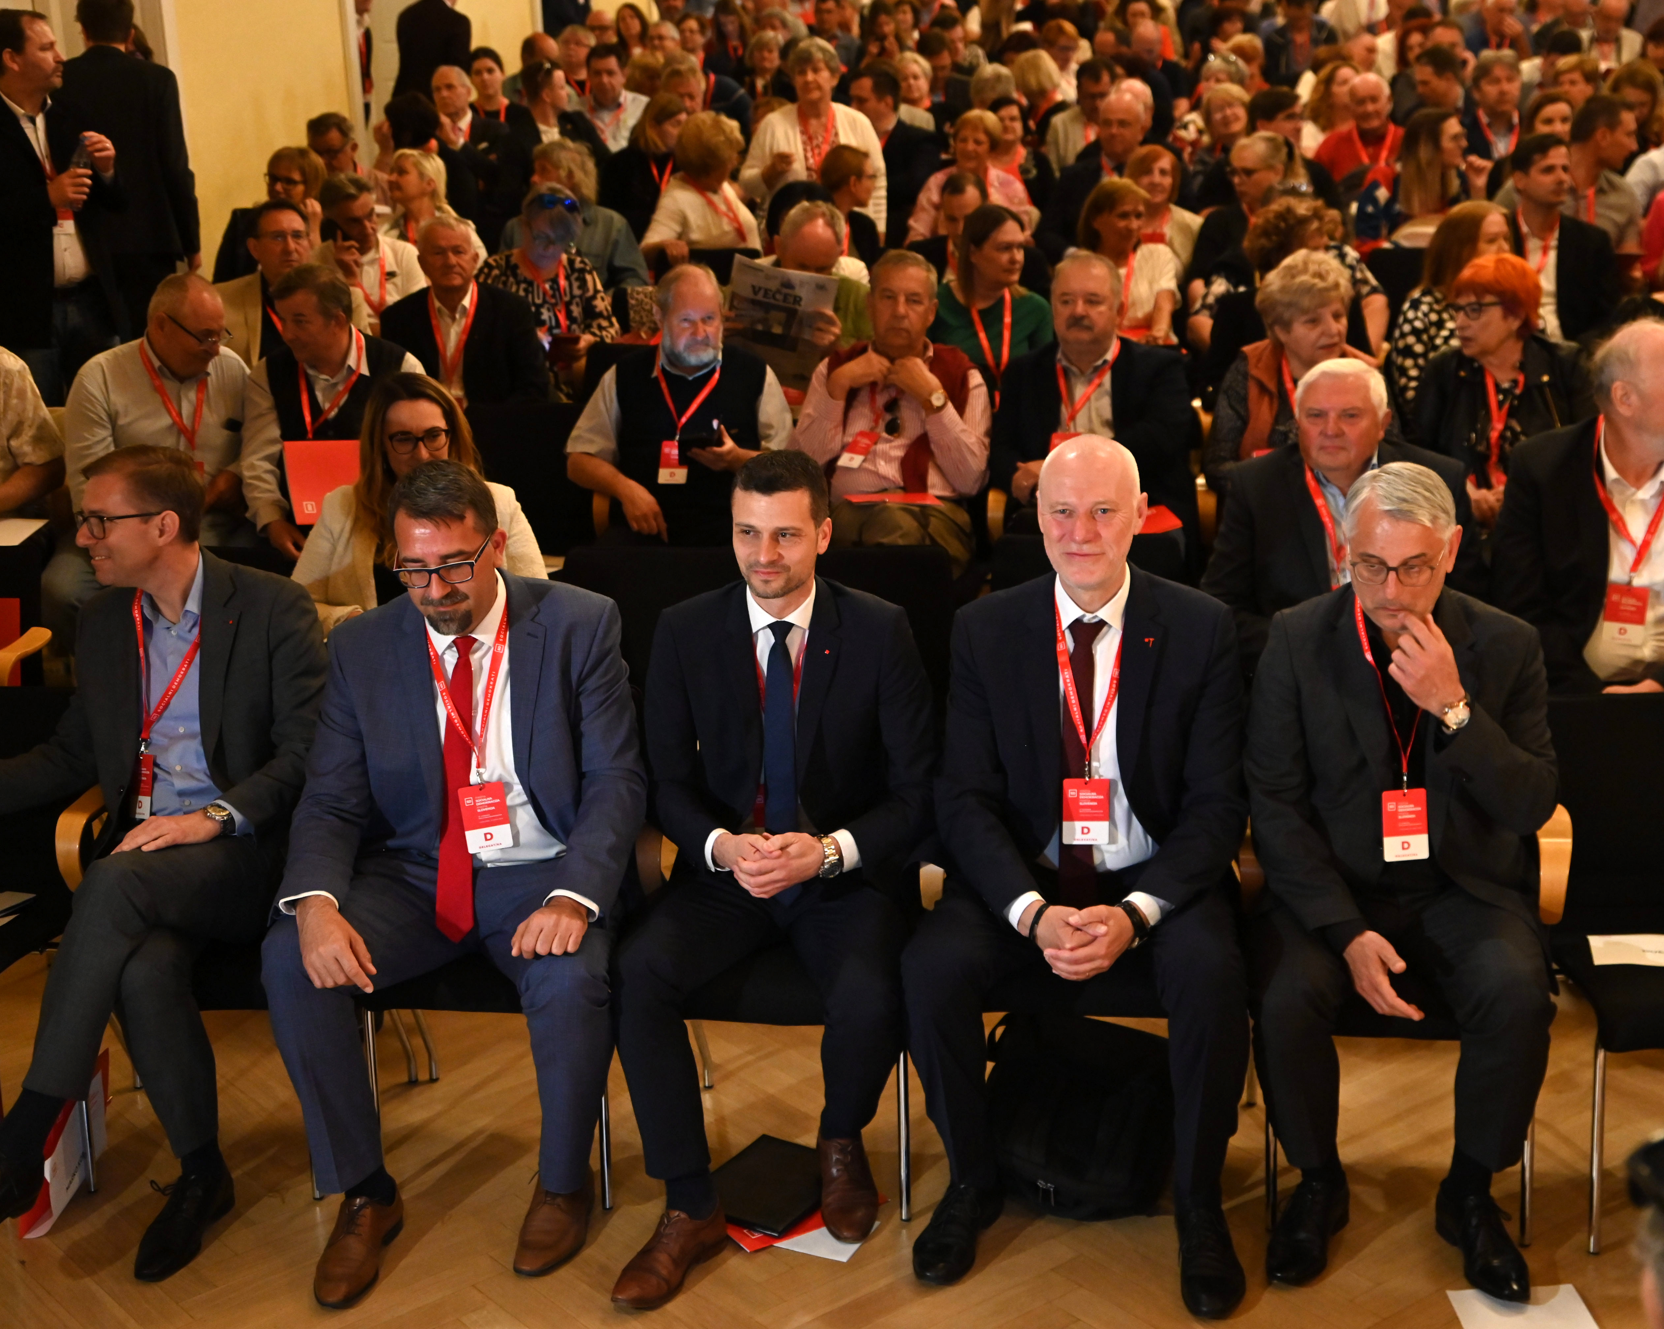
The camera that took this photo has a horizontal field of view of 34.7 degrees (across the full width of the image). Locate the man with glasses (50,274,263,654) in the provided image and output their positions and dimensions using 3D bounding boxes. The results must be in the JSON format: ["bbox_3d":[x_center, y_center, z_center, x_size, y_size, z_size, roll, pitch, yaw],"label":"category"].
[{"bbox_3d":[-1.613,-0.273,6.376,0.570,1.270,0.760,0,18,7],"label":"man with glasses"}]

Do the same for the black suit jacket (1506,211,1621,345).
[{"bbox_3d":[2.001,-0.941,7.482,0.500,0.680,0.420,-2,18,1],"label":"black suit jacket"}]

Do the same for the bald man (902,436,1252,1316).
[{"bbox_3d":[0.393,0.306,4.232,0.560,1.330,0.720,0,18,8],"label":"bald man"}]

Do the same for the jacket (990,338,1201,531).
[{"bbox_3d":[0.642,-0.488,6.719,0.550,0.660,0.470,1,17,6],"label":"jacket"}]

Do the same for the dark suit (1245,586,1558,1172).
[{"bbox_3d":[0.902,0.342,4.235,0.510,0.880,0.640,0,18,8],"label":"dark suit"}]

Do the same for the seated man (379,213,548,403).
[{"bbox_3d":[-1.059,-0.567,7.430,0.540,1.320,0.820,0,17,3],"label":"seated man"}]

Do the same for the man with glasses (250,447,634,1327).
[{"bbox_3d":[-0.623,0.323,4.437,0.610,1.280,0.760,-1,18,5],"label":"man with glasses"}]

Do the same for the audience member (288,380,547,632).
[{"bbox_3d":[-0.787,0.094,5.172,0.500,1.250,0.740,0,18,8],"label":"audience member"}]

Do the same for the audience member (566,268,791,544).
[{"bbox_3d":[-0.387,-0.254,6.189,0.570,1.290,0.800,-1,18,5],"label":"audience member"}]

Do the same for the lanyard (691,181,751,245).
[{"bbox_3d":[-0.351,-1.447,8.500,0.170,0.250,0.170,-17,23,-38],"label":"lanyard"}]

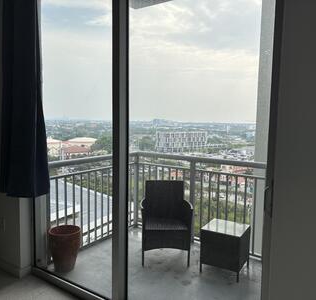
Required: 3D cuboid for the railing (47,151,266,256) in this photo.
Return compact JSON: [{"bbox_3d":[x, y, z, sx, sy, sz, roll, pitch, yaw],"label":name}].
[{"bbox_3d":[0.012,0.692,3.258,1.885,1.102,1.555,5,6,35],"label":"railing"}]

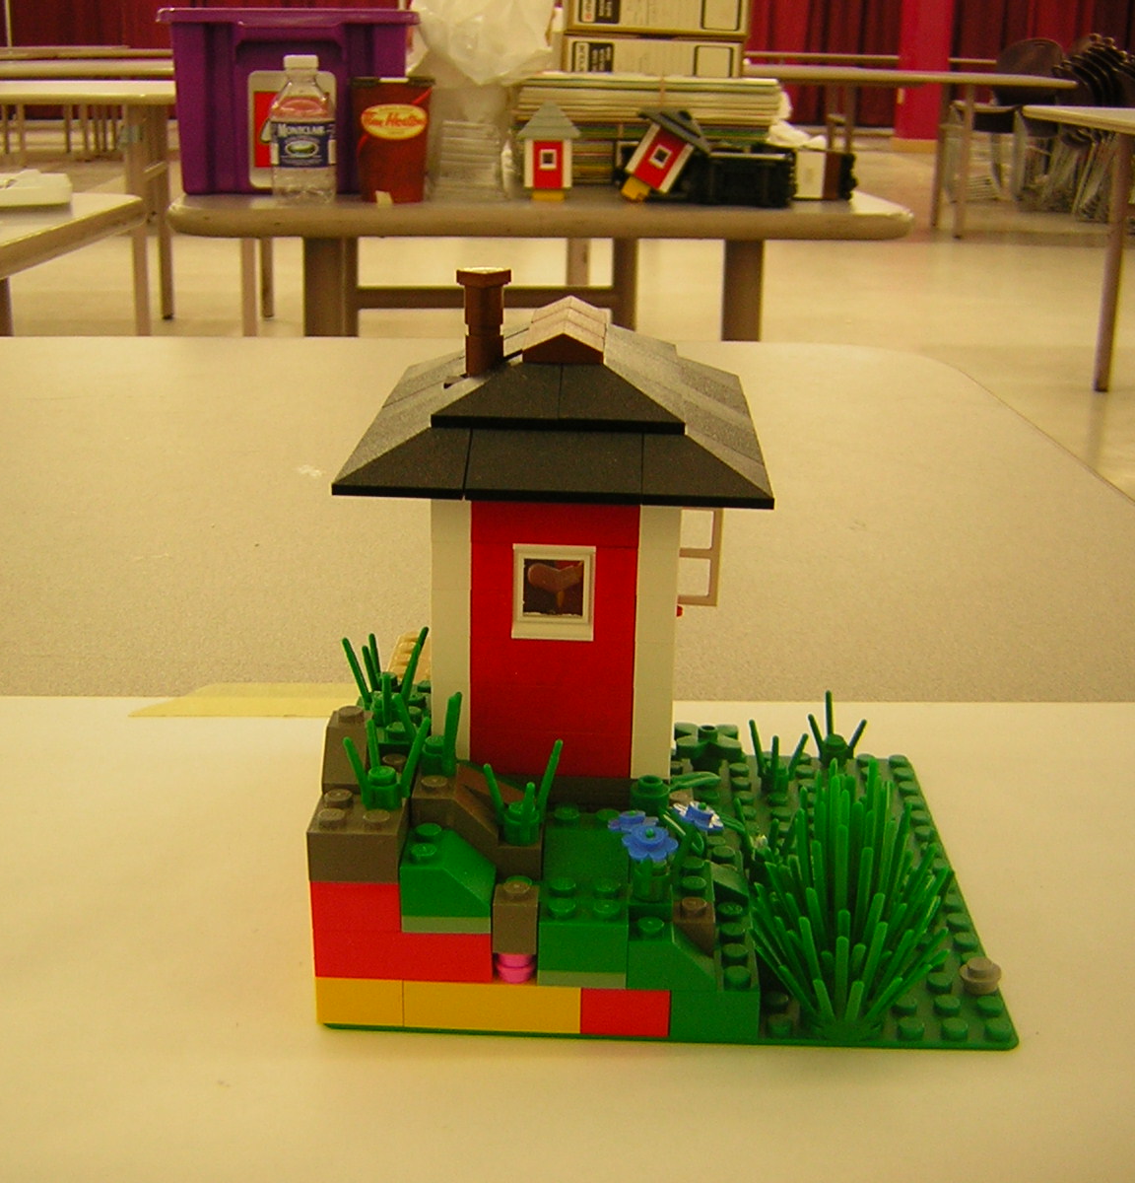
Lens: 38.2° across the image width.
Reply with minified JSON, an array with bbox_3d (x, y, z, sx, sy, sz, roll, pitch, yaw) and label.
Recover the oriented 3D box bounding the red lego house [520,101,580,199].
[{"bbox_3d":[-0.019,-0.452,1.684,0.065,0.098,0.065,0,19,-3],"label":"red lego house"}]

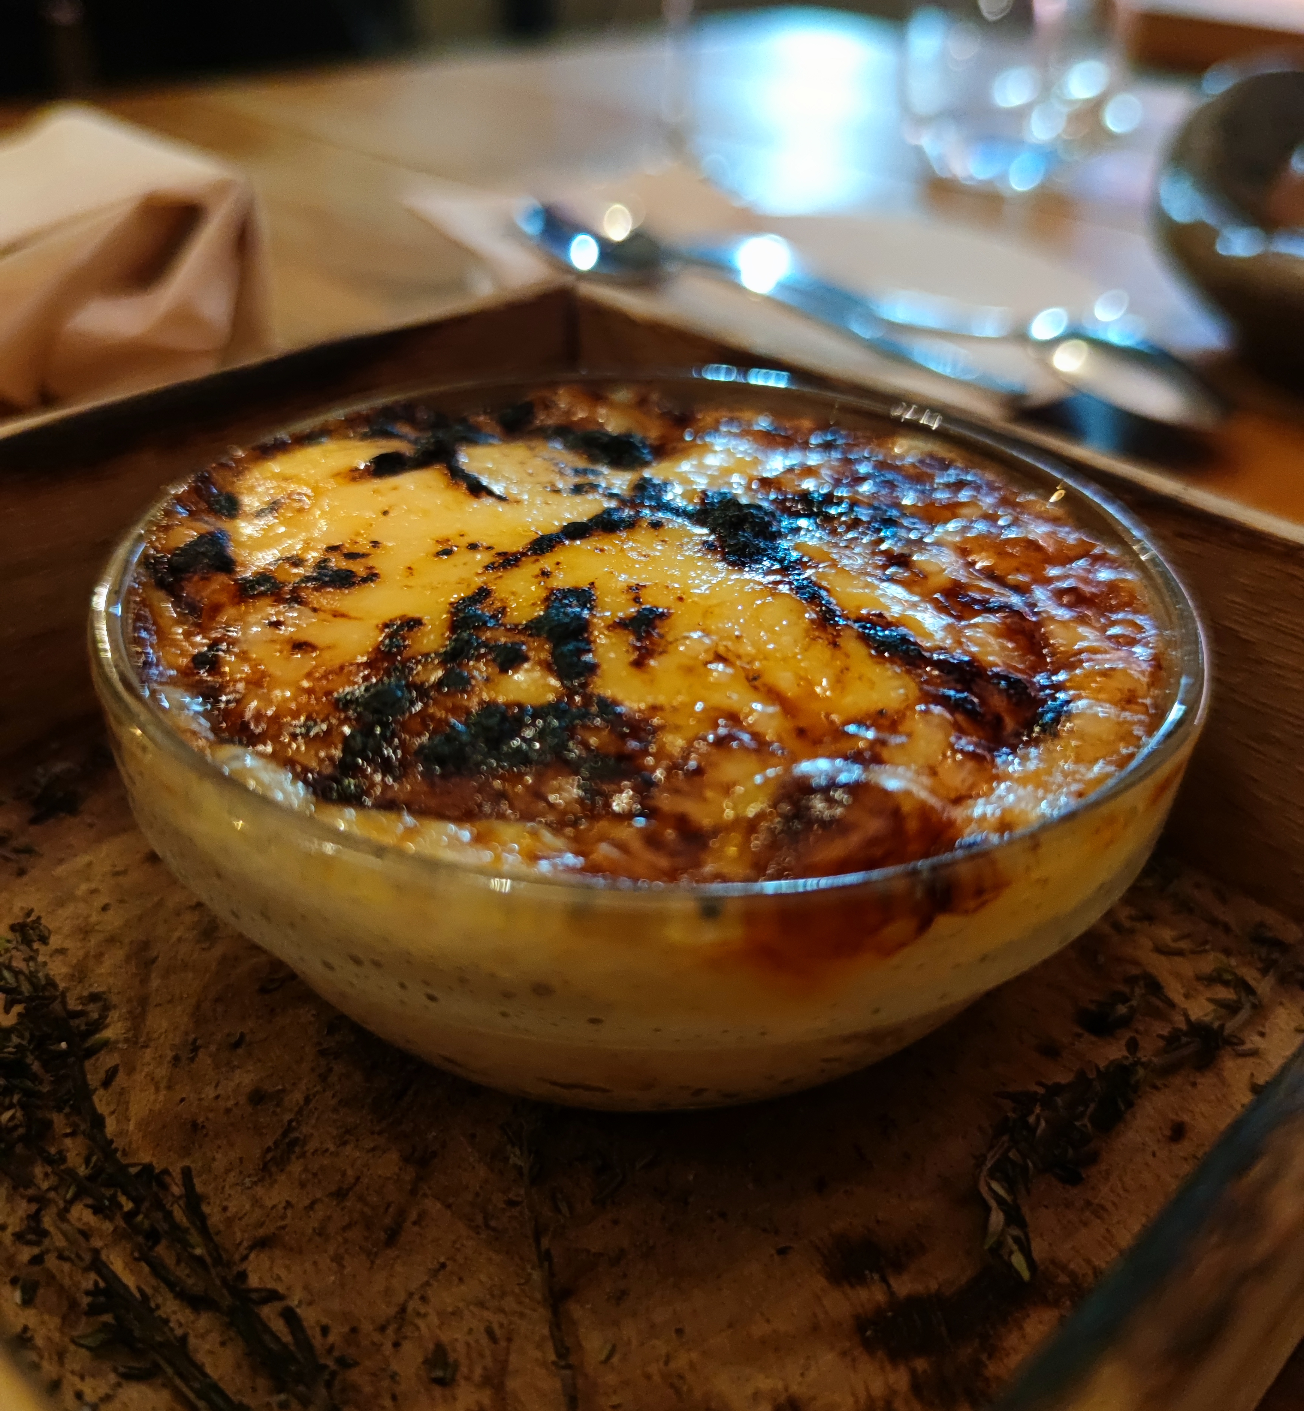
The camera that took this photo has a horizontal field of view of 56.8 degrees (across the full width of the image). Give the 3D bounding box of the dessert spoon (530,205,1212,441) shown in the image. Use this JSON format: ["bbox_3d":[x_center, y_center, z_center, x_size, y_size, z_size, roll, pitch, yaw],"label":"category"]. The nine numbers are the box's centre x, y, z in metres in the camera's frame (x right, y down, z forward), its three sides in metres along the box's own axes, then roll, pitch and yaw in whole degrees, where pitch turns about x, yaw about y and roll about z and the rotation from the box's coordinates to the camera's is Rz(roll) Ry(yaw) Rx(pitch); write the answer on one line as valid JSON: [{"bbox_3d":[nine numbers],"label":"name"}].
[{"bbox_3d":[0.043,-0.111,0.329,0.212,0.024,0.046,28,42,33],"label":"dessert spoon"}]

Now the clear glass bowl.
[{"bbox_3d":[-0.001,-0.001,0.133,0.104,0.040,0.104,2,34,-1],"label":"clear glass bowl"}]

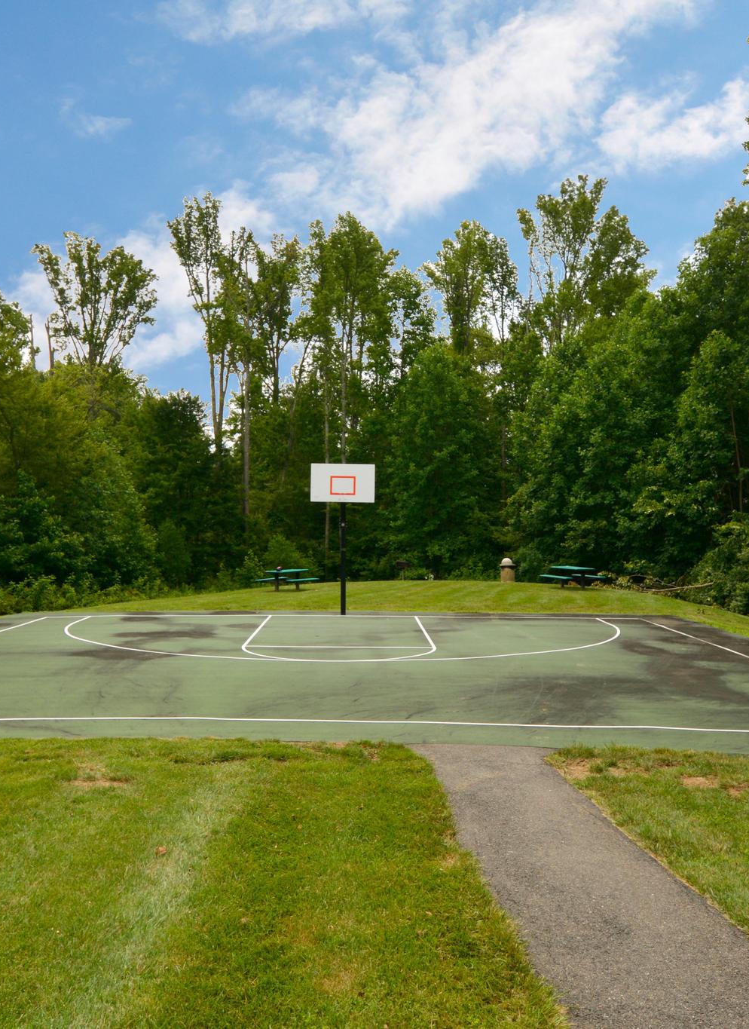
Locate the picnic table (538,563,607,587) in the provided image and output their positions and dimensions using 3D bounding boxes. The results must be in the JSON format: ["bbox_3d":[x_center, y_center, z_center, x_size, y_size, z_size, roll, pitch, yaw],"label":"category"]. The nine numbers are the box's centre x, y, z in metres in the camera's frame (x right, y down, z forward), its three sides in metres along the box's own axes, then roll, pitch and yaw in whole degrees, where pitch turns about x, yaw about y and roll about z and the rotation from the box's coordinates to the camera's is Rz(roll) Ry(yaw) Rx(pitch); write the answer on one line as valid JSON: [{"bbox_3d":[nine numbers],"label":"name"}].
[{"bbox_3d":[7.400,2.400,28.900,1.670,0.770,1.830,0,0,-18],"label":"picnic table"}]

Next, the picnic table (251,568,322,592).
[{"bbox_3d":[-3.320,2.520,29.350,1.690,0.770,1.830,0,-1,30],"label":"picnic table"}]

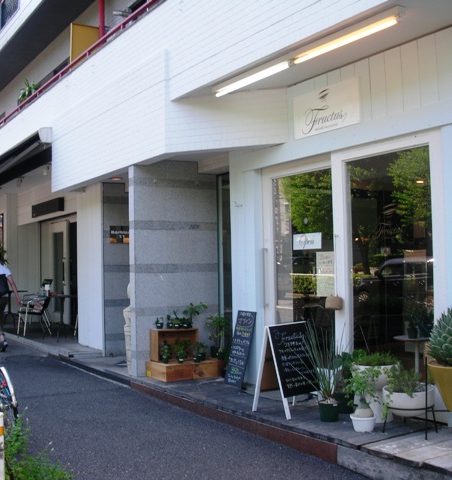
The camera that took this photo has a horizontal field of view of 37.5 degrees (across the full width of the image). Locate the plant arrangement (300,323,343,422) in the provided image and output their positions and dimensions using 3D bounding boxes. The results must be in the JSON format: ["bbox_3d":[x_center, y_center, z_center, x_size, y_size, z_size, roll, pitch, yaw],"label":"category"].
[{"bbox_3d":[0.776,1.057,5.350,0.355,0.795,0.380,-1,-2,0],"label":"plant arrangement"}]

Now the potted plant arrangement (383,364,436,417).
[{"bbox_3d":[1.405,1.156,5.097,0.398,0.409,0.390,-2,-2,15],"label":"potted plant arrangement"}]

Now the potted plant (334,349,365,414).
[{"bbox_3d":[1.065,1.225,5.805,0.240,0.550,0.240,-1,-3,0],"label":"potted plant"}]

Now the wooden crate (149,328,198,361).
[{"bbox_3d":[-0.606,1.243,7.921,0.500,0.345,0.180,0,-2,-28],"label":"wooden crate"}]

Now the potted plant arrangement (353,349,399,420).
[{"bbox_3d":[1.216,1.187,5.395,0.397,0.584,0.390,-2,-2,13],"label":"potted plant arrangement"}]

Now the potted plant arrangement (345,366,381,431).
[{"bbox_3d":[1.033,1.191,5.000,0.263,0.495,0.270,-1,-2,0],"label":"potted plant arrangement"}]

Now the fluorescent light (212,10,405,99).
[{"bbox_3d":[0.514,-1.479,5.586,0.110,0.100,2.460,0,-3,-33],"label":"fluorescent light"}]

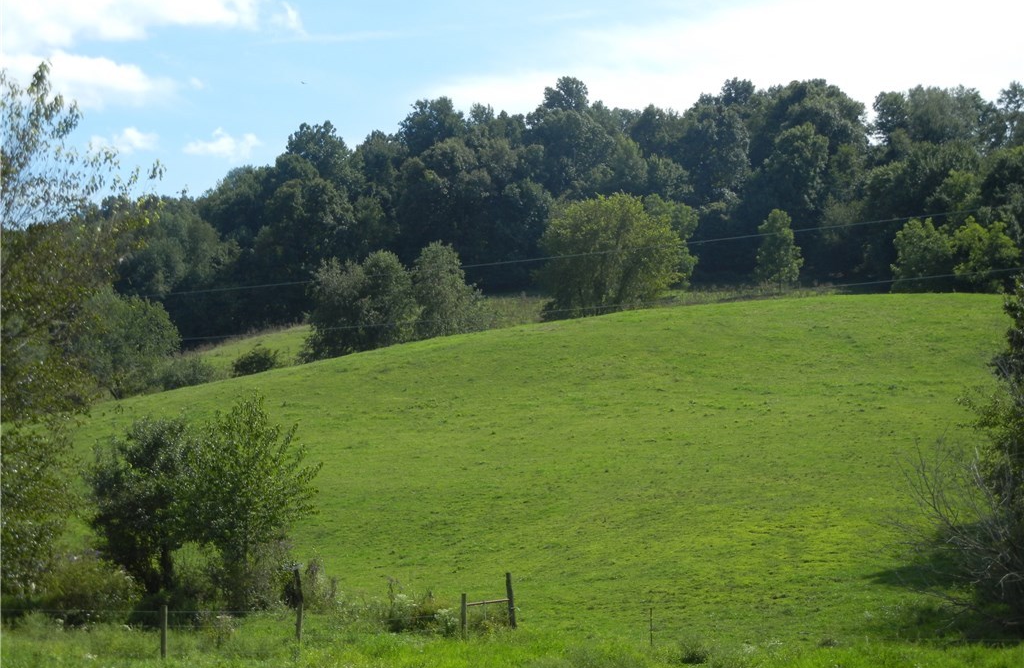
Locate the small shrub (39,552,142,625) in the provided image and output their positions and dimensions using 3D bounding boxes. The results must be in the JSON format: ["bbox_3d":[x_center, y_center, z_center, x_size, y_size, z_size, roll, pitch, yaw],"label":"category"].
[{"bbox_3d":[-9.900,6.001,53.500,2.443,1.738,2.076,0,-2,0],"label":"small shrub"}]

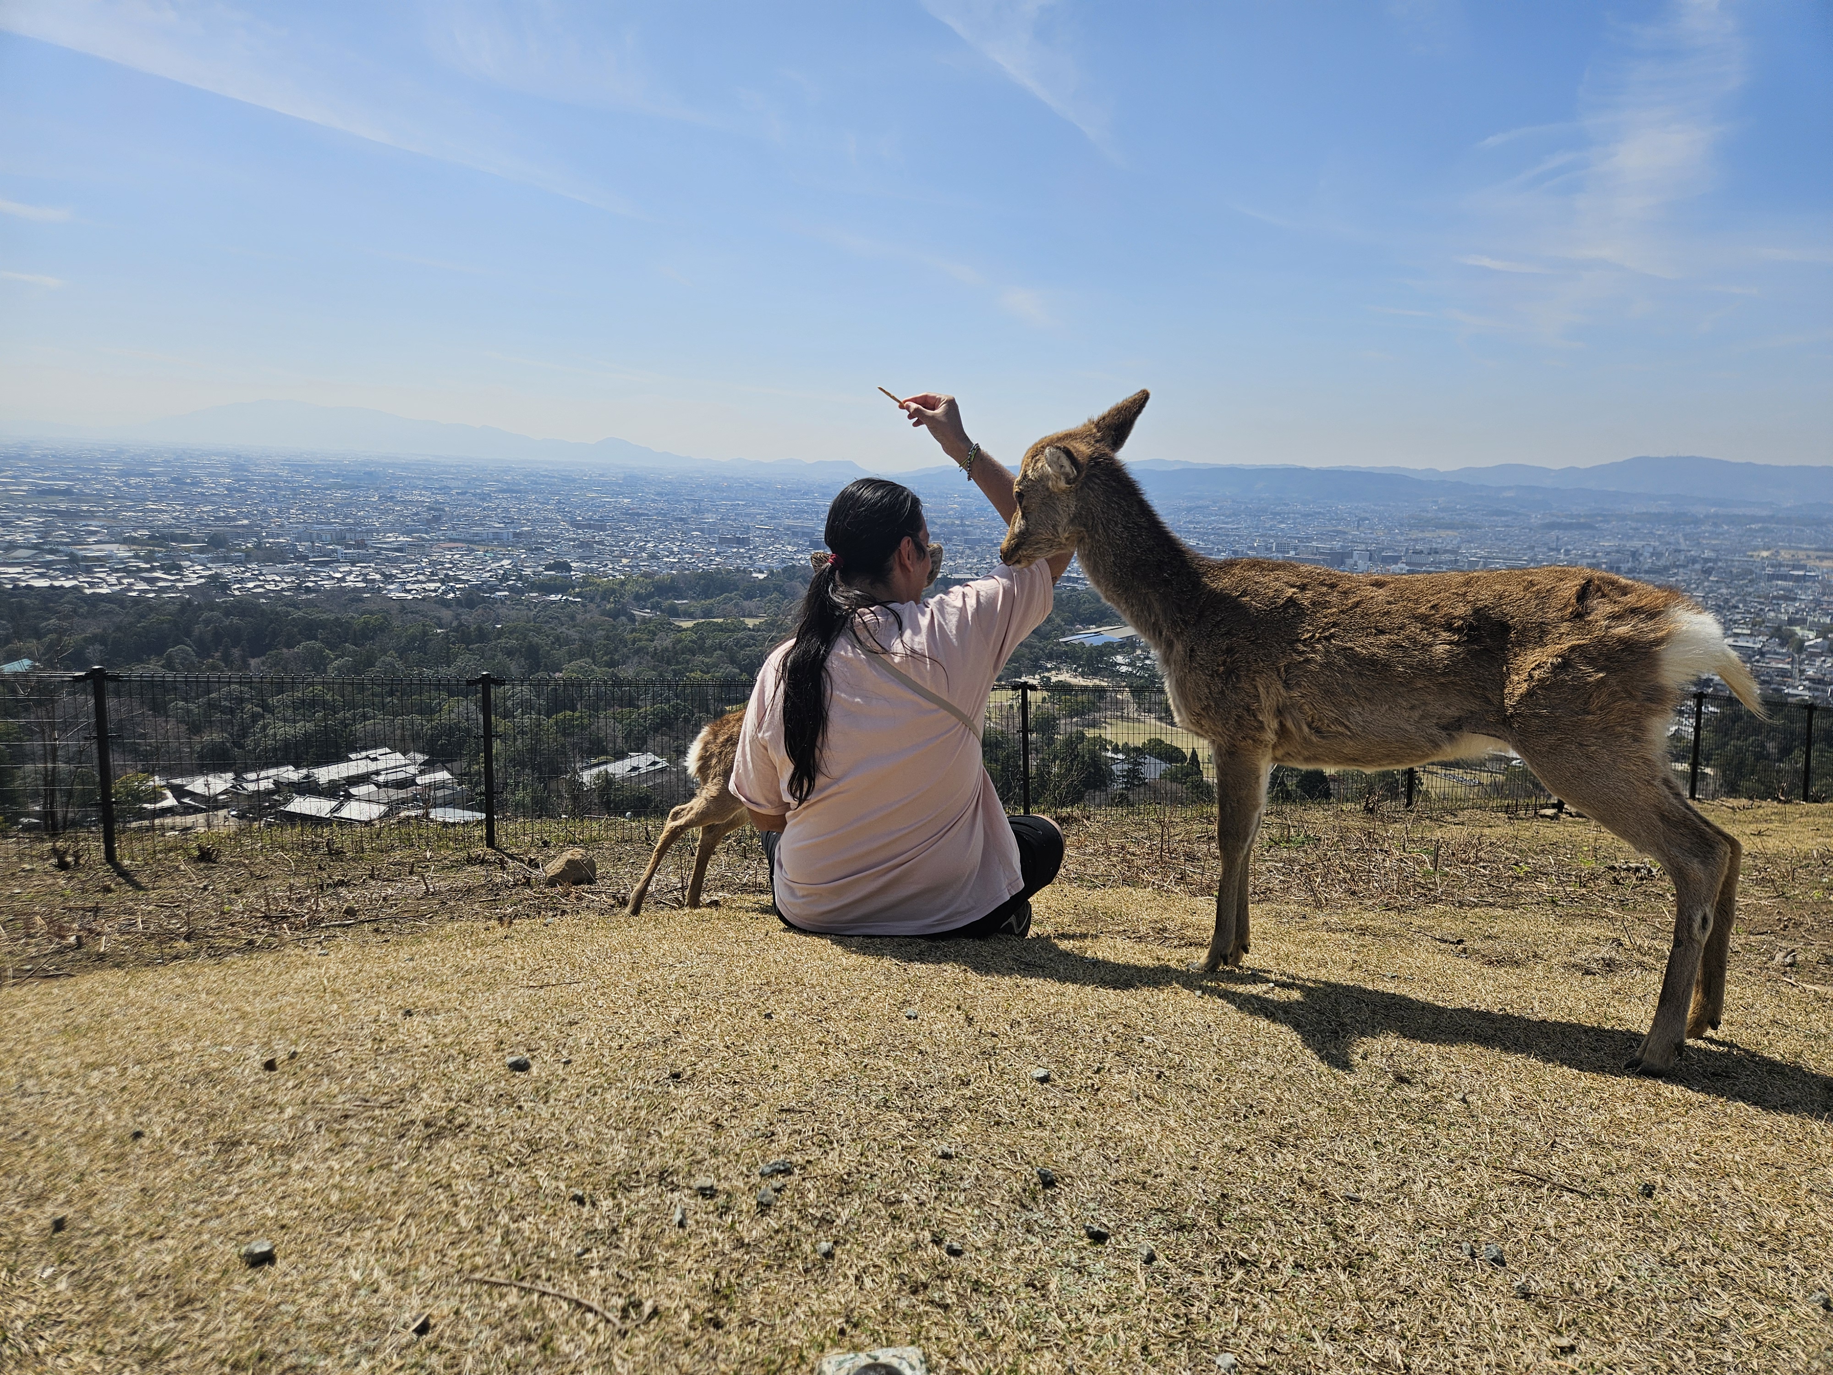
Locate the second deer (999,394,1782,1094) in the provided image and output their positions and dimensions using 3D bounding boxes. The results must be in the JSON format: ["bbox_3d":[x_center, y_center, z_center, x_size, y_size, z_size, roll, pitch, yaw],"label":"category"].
[{"bbox_3d":[0.724,0.008,2.131,1.248,1.030,0.304,7,12,25],"label":"second deer"}]

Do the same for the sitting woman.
[{"bbox_3d":[-0.013,-0.075,2.485,0.680,1.005,0.589,4,11,8],"label":"sitting woman"}]

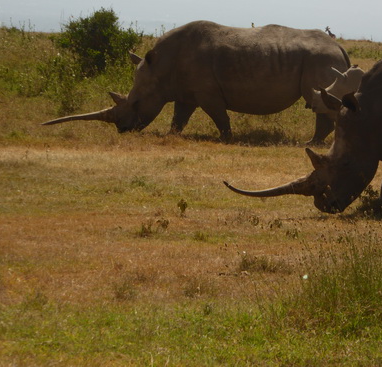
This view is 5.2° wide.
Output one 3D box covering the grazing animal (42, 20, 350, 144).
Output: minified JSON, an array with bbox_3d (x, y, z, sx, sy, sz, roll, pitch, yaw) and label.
[{"bbox_3d":[0.079,-1.452,61.000,4.350,1.720,0.950,1,3,10],"label":"grazing animal"}]

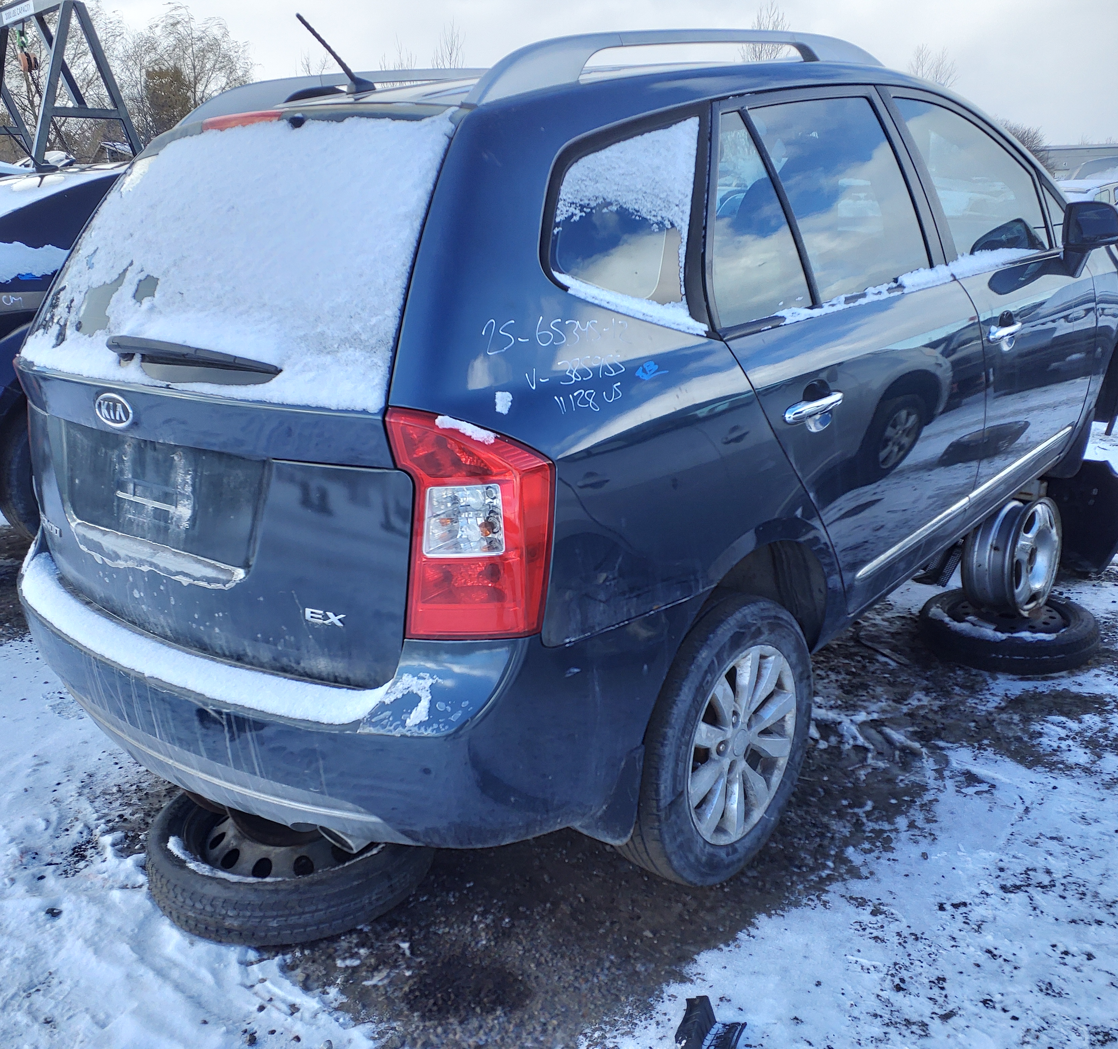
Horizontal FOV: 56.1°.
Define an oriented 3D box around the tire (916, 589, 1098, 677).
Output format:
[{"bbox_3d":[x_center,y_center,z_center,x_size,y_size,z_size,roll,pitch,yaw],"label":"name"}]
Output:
[{"bbox_3d":[1.546,0.357,3.623,0.570,0.125,0.570,-2,16,1],"label":"tire"}]

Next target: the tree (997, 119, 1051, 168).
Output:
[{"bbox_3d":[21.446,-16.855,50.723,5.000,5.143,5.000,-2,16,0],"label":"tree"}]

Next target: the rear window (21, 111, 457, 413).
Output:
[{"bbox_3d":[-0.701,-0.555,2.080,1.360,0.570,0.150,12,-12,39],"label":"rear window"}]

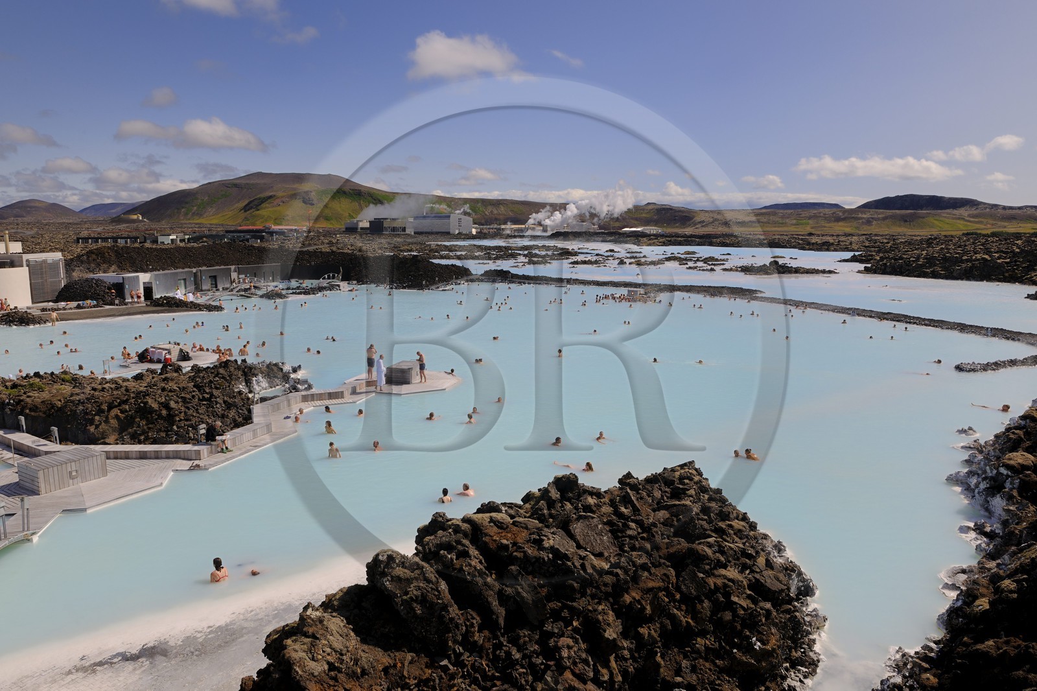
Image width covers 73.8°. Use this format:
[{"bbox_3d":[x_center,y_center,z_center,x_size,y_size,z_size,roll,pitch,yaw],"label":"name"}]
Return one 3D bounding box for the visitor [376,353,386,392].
[{"bbox_3d":[-6.574,1.288,32.996,0.470,1.765,0.520,1,9,7],"label":"visitor"}]

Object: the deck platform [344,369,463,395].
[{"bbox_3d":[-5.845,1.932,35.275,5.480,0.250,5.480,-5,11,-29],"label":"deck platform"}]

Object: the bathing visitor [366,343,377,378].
[{"bbox_3d":[-7.544,0.849,35.447,0.550,1.830,0.450,1,10,8],"label":"bathing visitor"}]

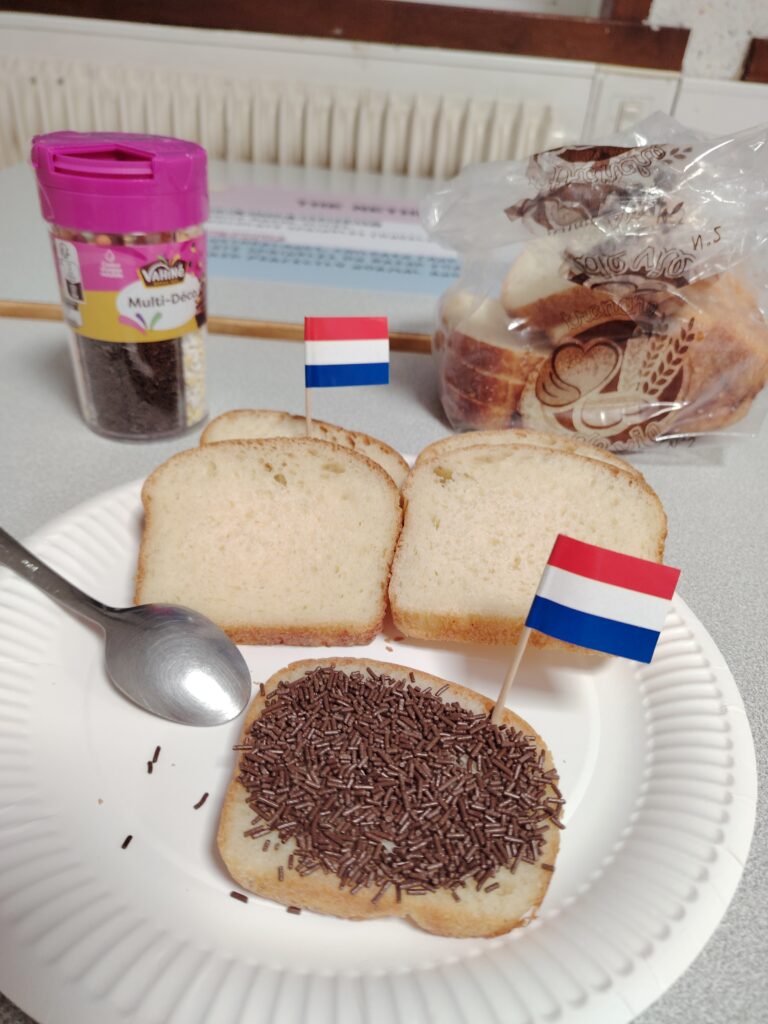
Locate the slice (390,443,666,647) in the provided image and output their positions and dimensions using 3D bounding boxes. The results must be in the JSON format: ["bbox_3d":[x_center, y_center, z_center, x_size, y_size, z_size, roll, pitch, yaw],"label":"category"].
[{"bbox_3d":[0.046,0.009,0.236,0.088,0.013,0.074,9,52,12],"label":"slice"}]

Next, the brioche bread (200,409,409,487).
[{"bbox_3d":[-0.035,-0.009,0.276,0.088,0.013,0.075,14,46,7],"label":"brioche bread"}]

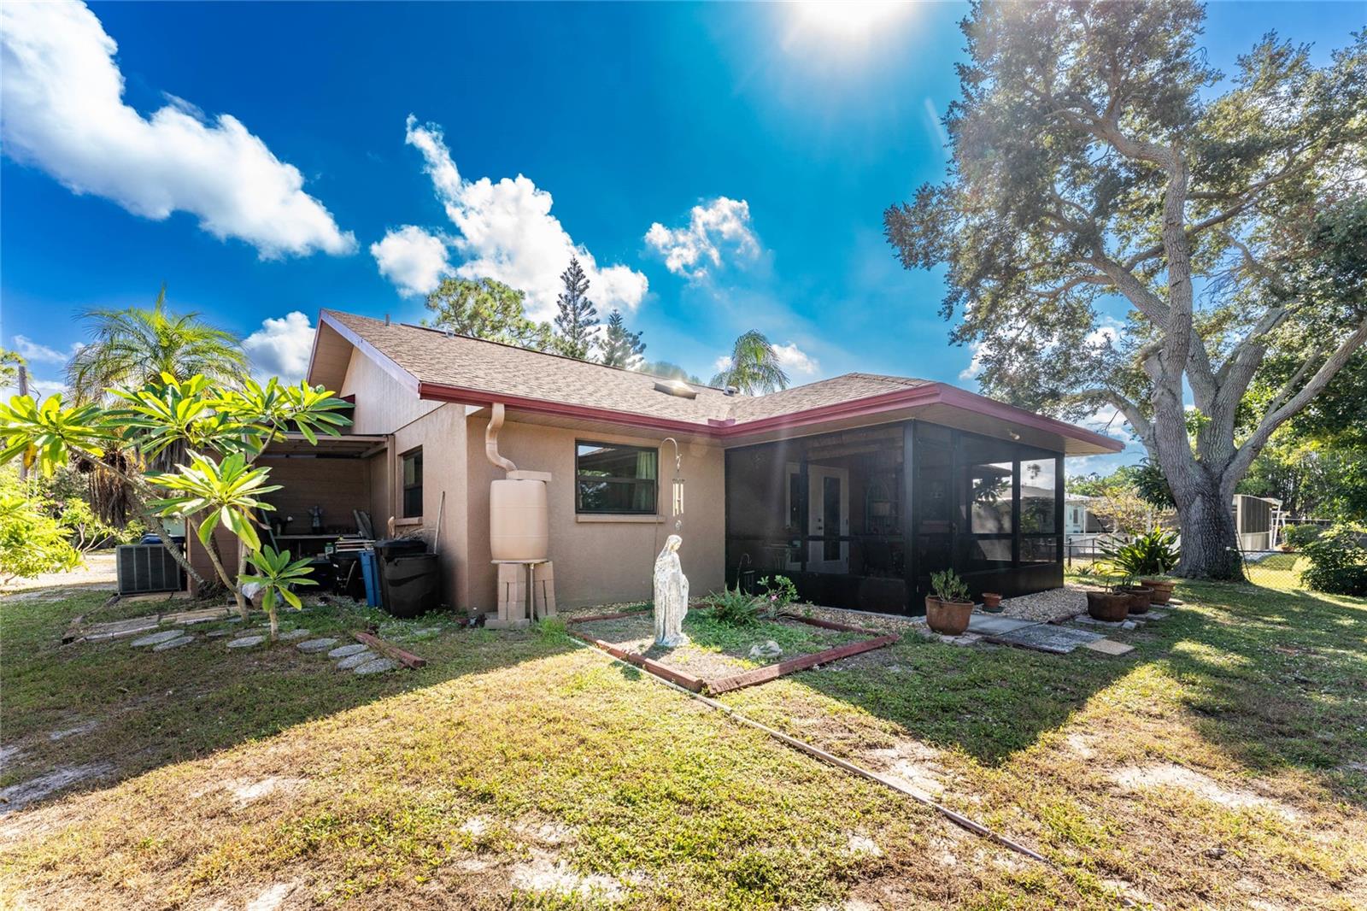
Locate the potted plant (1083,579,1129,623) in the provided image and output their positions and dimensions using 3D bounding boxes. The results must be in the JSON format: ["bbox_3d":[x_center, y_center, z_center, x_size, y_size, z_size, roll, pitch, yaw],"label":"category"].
[{"bbox_3d":[4.883,1.666,6.120,0.390,0.460,0.390,5,-8,-36],"label":"potted plant"}]

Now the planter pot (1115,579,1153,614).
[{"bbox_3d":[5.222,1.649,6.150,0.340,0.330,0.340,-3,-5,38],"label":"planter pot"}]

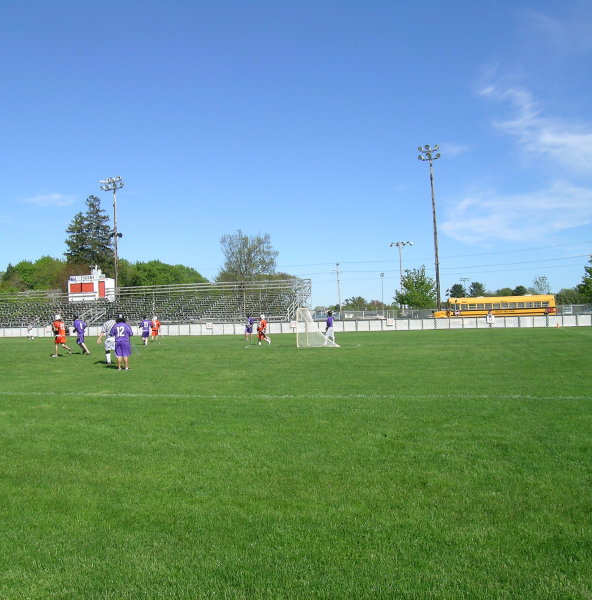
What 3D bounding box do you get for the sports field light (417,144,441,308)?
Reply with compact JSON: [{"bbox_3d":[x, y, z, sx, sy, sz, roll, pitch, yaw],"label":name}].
[{"bbox_3d":[15.300,-7.200,72.000,2.600,20.100,1.100,-2,-1,14],"label":"sports field light"}]

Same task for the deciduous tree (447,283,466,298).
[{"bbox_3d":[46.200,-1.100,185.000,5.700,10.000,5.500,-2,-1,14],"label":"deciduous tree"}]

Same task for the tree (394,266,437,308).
[{"bbox_3d":[14.100,-0.400,76.000,5.000,7.100,4.800,-2,-1,11],"label":"tree"}]

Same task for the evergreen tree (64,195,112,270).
[{"bbox_3d":[-33.000,-5.600,105.000,8.600,22.500,8.200,-2,-1,-17],"label":"evergreen tree"}]

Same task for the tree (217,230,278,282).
[{"bbox_3d":[-7.300,-3.100,98.000,9.400,14.700,8.800,-2,-1,-4],"label":"tree"}]

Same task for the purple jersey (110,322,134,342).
[{"bbox_3d":[-5.510,1.030,20.500,0.700,0.660,0.420,-2,-1,0],"label":"purple jersey"}]

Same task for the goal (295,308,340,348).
[{"bbox_3d":[1.280,1.350,32.000,2.050,1.860,1.880,-2,-1,17],"label":"goal"}]

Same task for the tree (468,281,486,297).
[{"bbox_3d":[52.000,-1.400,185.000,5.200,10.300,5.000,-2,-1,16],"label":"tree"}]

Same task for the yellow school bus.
[{"bbox_3d":[18.000,1.200,59.500,10.900,3.100,2.500,-2,-1,2],"label":"yellow school bus"}]

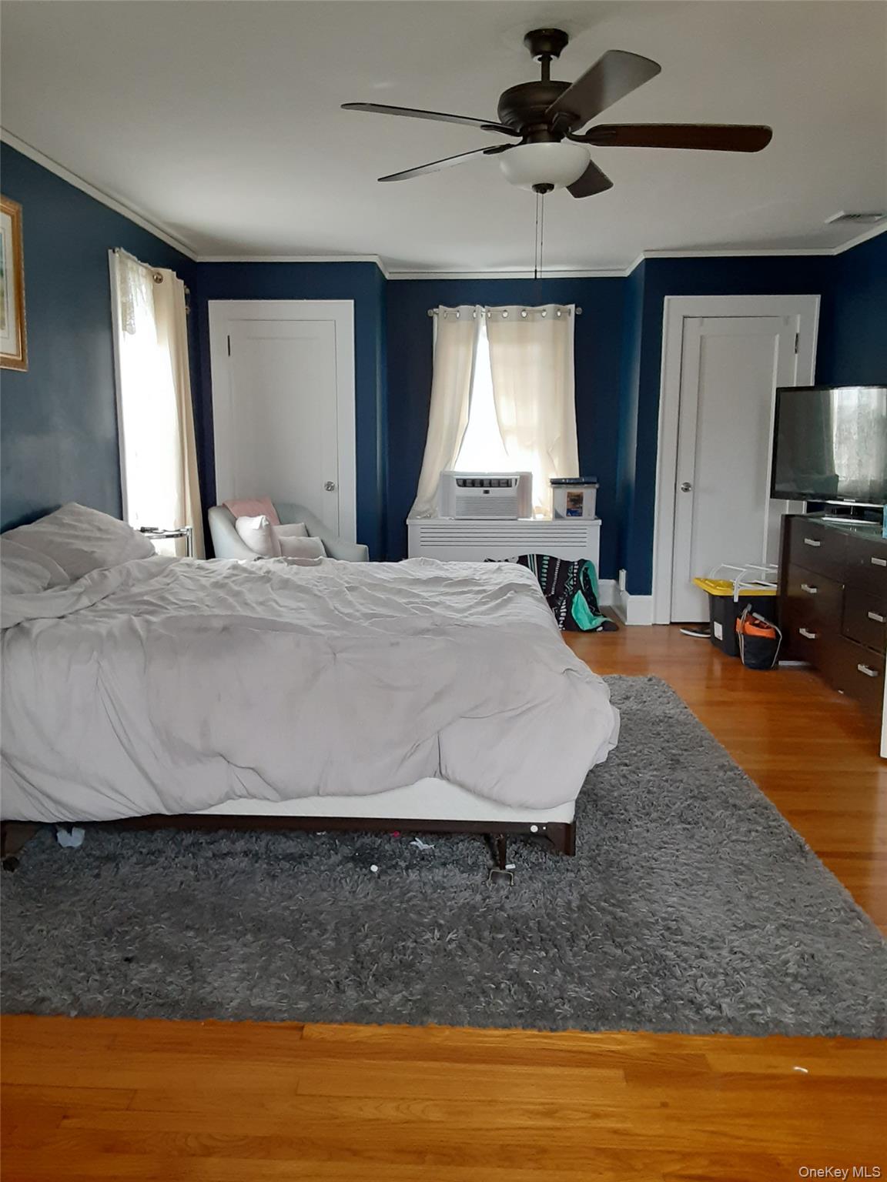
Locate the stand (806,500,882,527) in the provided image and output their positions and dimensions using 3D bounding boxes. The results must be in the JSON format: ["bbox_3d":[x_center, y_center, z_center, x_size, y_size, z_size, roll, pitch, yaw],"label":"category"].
[{"bbox_3d":[2.161,-0.410,4.783,0.240,0.125,0.430,-6,11,-32],"label":"stand"}]

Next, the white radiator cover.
[{"bbox_3d":[0.438,-0.196,6.817,1.387,0.685,0.340,0,9,2],"label":"white radiator cover"}]

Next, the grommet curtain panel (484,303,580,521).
[{"bbox_3d":[0.650,-1.295,6.698,0.699,1.527,0.140,0,9,2],"label":"grommet curtain panel"}]

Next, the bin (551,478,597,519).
[{"bbox_3d":[0.940,-0.681,6.739,0.330,0.302,0.275,0,9,2],"label":"bin"}]

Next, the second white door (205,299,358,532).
[{"bbox_3d":[-1.072,-0.851,6.254,0.965,2.160,0.080,0,9,2],"label":"second white door"}]

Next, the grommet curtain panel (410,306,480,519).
[{"bbox_3d":[0.005,-1.296,6.714,0.511,1.522,0.160,0,9,2],"label":"grommet curtain panel"}]

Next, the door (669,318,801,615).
[{"bbox_3d":[1.929,-0.779,6.157,0.740,2.030,0.050,0,9,2],"label":"door"}]

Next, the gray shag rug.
[{"bbox_3d":[-0.082,0.690,3.434,2.400,0.040,2.930,0,9,1],"label":"gray shag rug"}]

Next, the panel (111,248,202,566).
[{"bbox_3d":[-1.576,-0.780,5.307,0.145,2.070,1.110,0,9,2],"label":"panel"}]

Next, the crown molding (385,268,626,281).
[{"bbox_3d":[0.441,-2.277,6.620,1.720,0.065,0.060,0,9,2],"label":"crown molding"}]

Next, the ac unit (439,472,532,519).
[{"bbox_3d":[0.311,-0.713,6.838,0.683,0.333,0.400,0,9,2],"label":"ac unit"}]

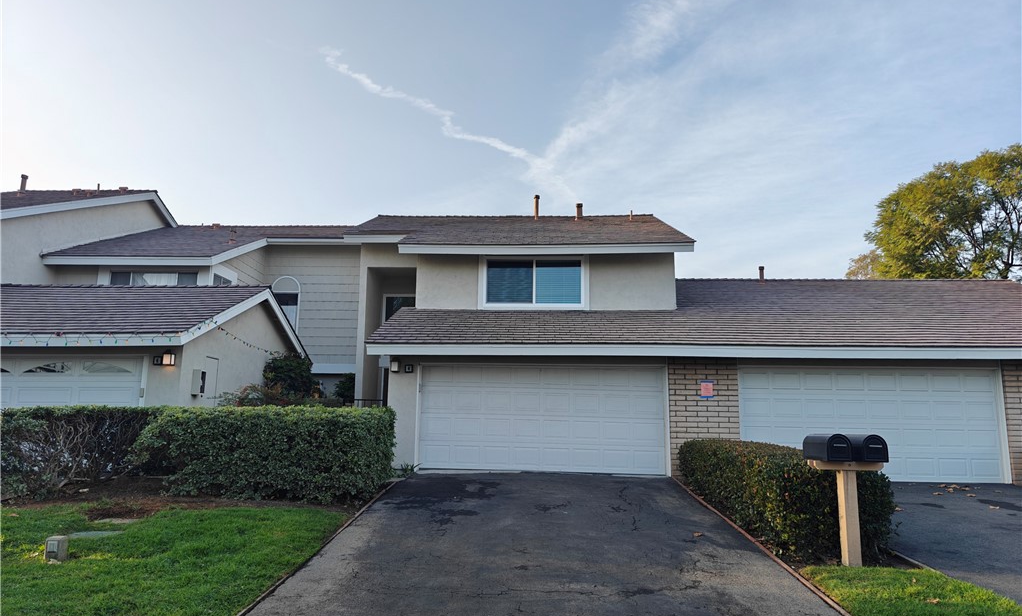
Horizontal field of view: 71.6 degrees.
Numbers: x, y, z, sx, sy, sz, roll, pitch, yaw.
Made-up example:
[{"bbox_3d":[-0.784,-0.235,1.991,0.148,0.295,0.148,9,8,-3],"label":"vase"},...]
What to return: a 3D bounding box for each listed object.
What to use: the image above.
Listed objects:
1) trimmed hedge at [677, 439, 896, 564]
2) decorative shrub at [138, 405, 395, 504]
[{"bbox_3d":[3.696,2.601,10.361,1.280,1.100,5.200,1,-9,2],"label":"trimmed hedge"},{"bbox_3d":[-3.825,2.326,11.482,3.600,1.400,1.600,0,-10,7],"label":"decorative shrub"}]

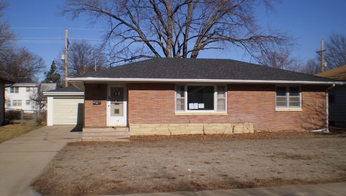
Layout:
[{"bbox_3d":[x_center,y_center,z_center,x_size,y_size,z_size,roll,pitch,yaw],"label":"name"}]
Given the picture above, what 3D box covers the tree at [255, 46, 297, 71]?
[{"bbox_3d":[17.820,-2.864,62.000,7.600,11.800,7.400,0,-2,-11],"label":"tree"}]

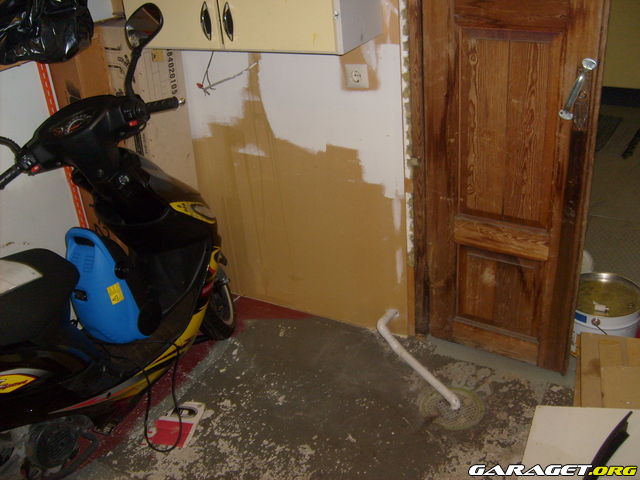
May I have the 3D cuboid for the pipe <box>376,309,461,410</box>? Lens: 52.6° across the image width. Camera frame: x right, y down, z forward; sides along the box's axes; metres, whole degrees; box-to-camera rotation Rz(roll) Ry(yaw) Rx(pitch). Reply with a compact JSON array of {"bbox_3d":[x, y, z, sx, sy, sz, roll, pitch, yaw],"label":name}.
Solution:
[{"bbox_3d":[0.353,0.438,2.398,0.105,0.119,0.507,-14,29,-16],"label":"pipe"}]

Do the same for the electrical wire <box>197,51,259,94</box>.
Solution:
[{"bbox_3d":[-0.350,-0.625,2.419,0.275,0.165,0.060,10,32,27],"label":"electrical wire"}]

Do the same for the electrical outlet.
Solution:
[{"bbox_3d":[0.127,-0.552,2.184,0.081,0.081,0.022,10,32,27],"label":"electrical outlet"}]

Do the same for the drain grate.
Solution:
[{"bbox_3d":[0.458,0.578,2.237,0.214,0.020,0.214,-4,28,2],"label":"drain grate"}]

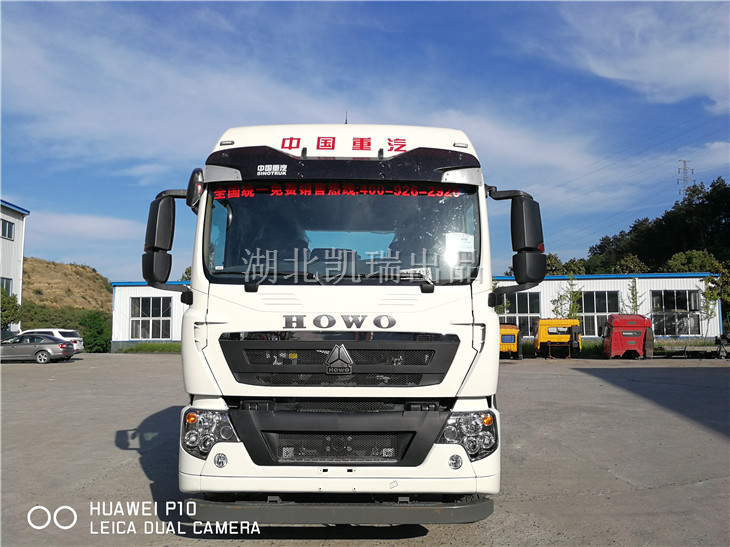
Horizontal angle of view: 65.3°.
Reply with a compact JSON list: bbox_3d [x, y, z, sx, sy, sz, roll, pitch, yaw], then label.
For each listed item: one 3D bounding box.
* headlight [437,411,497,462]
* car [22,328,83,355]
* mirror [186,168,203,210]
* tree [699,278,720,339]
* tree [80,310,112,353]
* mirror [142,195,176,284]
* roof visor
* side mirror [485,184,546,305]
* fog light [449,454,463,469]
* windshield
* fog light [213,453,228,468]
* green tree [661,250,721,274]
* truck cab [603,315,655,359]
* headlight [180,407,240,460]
[{"bbox_3d":[0.731,1.159,4.060,0.420,0.340,0.250,0,-6,1],"label":"headlight"},{"bbox_3d":[-18.550,4.011,32.400,4.600,1.720,1.850,0,-6,-1],"label":"car"},{"bbox_3d":[-1.242,-0.621,4.160,0.120,0.300,0.165,3,-6,-26],"label":"mirror"},{"bbox_3d":[21.788,2.325,36.000,1.300,4.200,1.300,0,-6,0],"label":"tree"},{"bbox_3d":[-19.435,4.234,41.200,2.250,3.050,2.200,0,-5,0],"label":"tree"},{"bbox_3d":[-1.599,-0.265,4.430,0.220,0.680,0.165,-1,-5,13],"label":"mirror"},{"bbox_3d":[-0.162,-0.810,4.280,2.080,0.280,0.300,0,-5,0],"label":"roof visor"},{"bbox_3d":[1.162,-0.210,4.350,0.430,0.880,0.260,0,-6,0],"label":"side mirror"},{"bbox_3d":[0.645,1.341,4.050,0.100,0.100,0.060,0,-5,0],"label":"fog light"},{"bbox_3d":[-0.180,-0.312,4.327,2.110,0.850,0.330,0,-5,0],"label":"windshield"},{"bbox_3d":[-1.007,1.310,3.980,0.100,0.102,0.070,-1,-6,6],"label":"fog light"},{"bbox_3d":[28.681,2.025,50.000,5.000,8.000,5.000,0,-6,0],"label":"green tree"},{"bbox_3d":[14.935,3.549,32.200,2.200,2.350,1.900,-1,-6,10],"label":"truck cab"},{"bbox_3d":[-1.131,1.164,4.140,0.410,0.365,0.240,-1,-5,8],"label":"headlight"}]

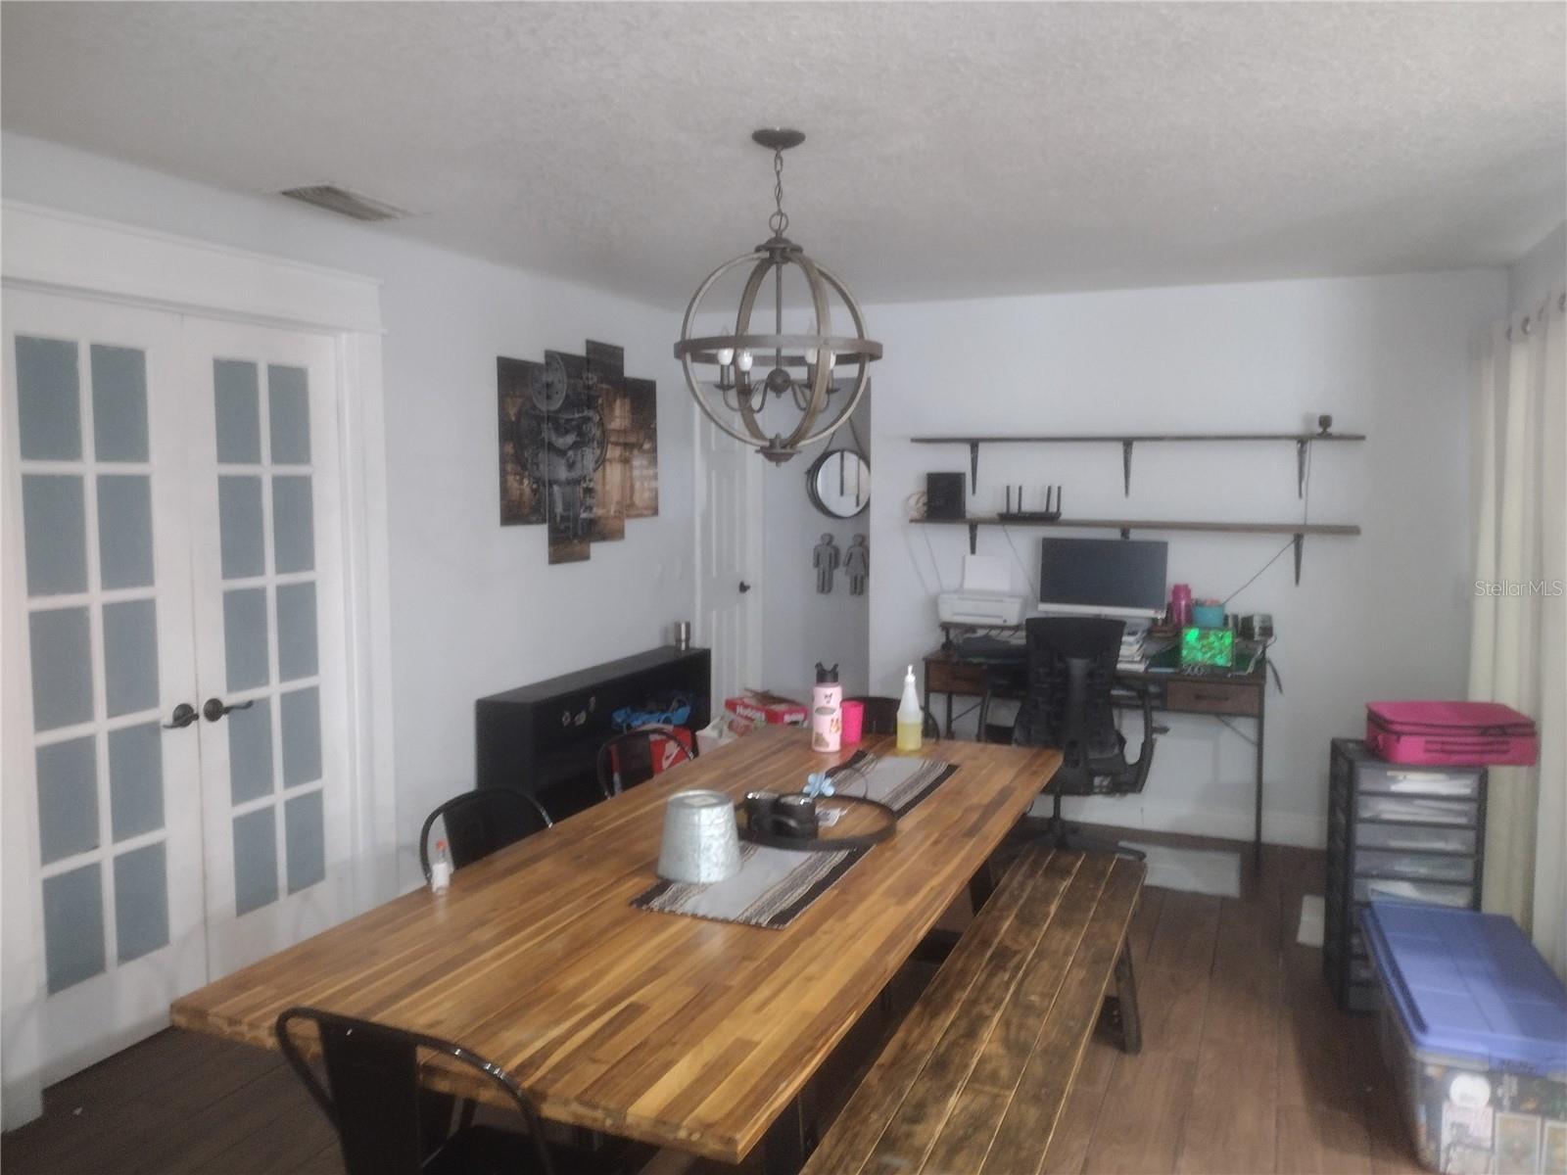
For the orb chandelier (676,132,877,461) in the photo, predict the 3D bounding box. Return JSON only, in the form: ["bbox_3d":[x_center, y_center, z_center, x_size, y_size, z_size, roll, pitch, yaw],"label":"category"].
[{"bbox_3d":[-0.012,-0.711,3.042,0.515,0.805,0.515,0,5,0],"label":"orb chandelier"}]

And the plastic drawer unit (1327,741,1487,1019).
[{"bbox_3d":[1.905,0.892,3.774,0.375,0.780,0.300,2,5,13],"label":"plastic drawer unit"}]

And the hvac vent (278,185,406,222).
[{"bbox_3d":[-1.337,-1.187,3.796,0.210,0.030,0.420,3,6,23],"label":"hvac vent"}]

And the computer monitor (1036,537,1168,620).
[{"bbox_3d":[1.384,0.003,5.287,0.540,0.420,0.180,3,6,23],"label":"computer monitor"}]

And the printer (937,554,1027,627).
[{"bbox_3d":[0.936,0.021,5.670,0.390,0.300,0.250,3,6,23],"label":"printer"}]

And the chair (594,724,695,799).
[{"bbox_3d":[-0.267,0.868,3.547,0.480,0.845,0.440,4,6,31],"label":"chair"}]

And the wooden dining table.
[{"bbox_3d":[-0.074,0.963,2.903,1.010,0.755,2.380,2,6,22],"label":"wooden dining table"}]

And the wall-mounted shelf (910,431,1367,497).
[{"bbox_3d":[1.490,-0.524,5.324,1.870,0.260,0.260,3,6,23],"label":"wall-mounted shelf"}]

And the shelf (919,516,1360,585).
[{"bbox_3d":[1.511,-0.159,5.450,1.900,0.260,0.220,3,6,23],"label":"shelf"}]

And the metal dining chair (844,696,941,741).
[{"bbox_3d":[0.233,0.815,3.981,0.450,0.850,0.500,3,6,23],"label":"metal dining chair"}]

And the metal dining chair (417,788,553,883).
[{"bbox_3d":[-0.485,0.920,2.837,0.500,0.850,0.450,3,6,23],"label":"metal dining chair"}]

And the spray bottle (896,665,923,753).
[{"bbox_3d":[0.400,0.372,3.843,0.080,0.265,0.086,1,5,6],"label":"spray bottle"}]

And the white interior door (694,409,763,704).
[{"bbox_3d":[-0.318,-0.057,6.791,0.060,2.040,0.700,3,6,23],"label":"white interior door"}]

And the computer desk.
[{"bbox_3d":[1.369,0.725,5.437,1.440,0.800,0.490,3,6,23],"label":"computer desk"}]

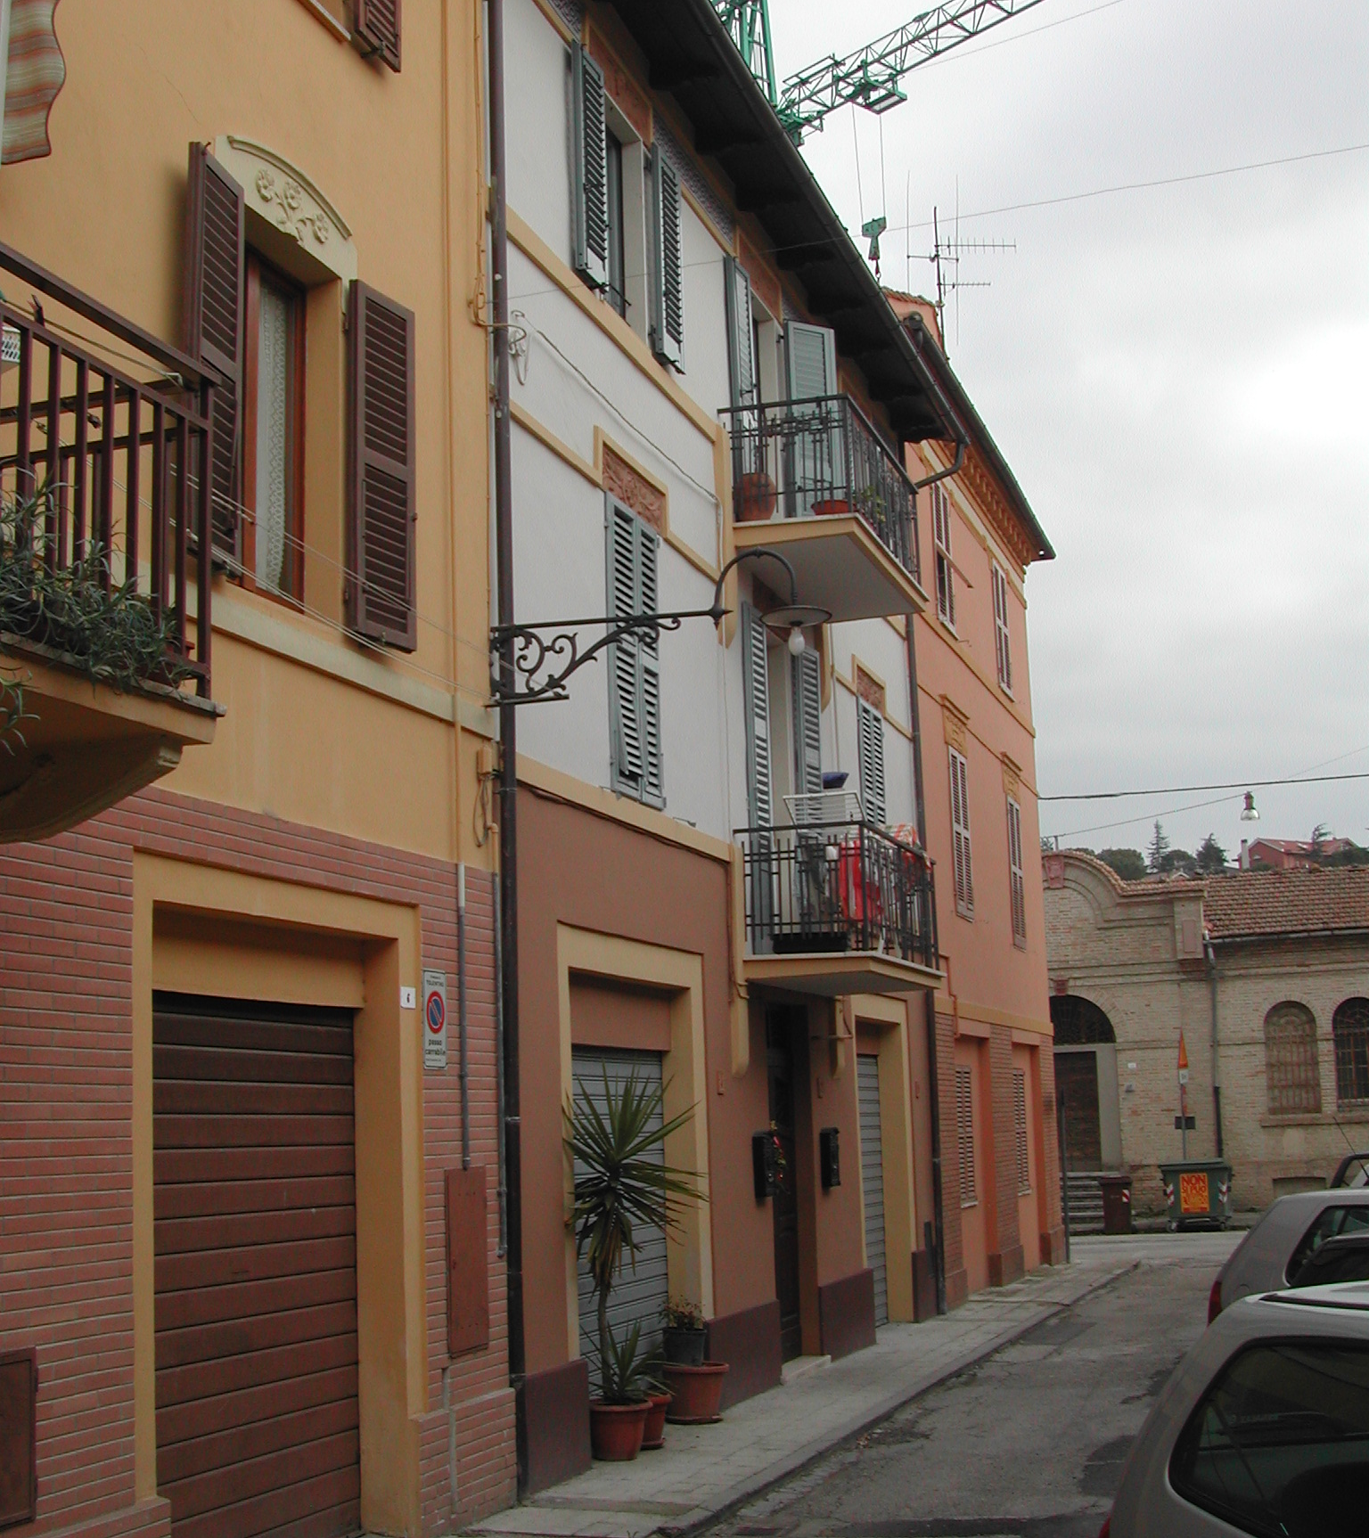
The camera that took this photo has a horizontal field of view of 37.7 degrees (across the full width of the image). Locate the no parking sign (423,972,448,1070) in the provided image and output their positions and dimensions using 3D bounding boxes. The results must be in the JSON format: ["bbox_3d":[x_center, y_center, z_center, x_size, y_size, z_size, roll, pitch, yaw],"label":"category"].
[{"bbox_3d":[-1.178,1.192,9.508,0.015,0.455,0.250,-5,-11,19],"label":"no parking sign"}]

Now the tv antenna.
[{"bbox_3d":[3.824,-6.639,27.000,1.330,2.170,0.400,-1,-10,-4],"label":"tv antenna"}]

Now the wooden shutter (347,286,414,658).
[{"bbox_3d":[-1.405,-1.402,9.335,0.045,1.680,0.440,-7,-12,28],"label":"wooden shutter"}]

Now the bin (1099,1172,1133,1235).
[{"bbox_3d":[7.452,7.489,34.500,0.540,1.030,0.640,-6,-11,22],"label":"bin"}]

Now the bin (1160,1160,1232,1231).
[{"bbox_3d":[8.890,7.409,34.700,1.230,1.200,0.820,-6,-11,23],"label":"bin"}]

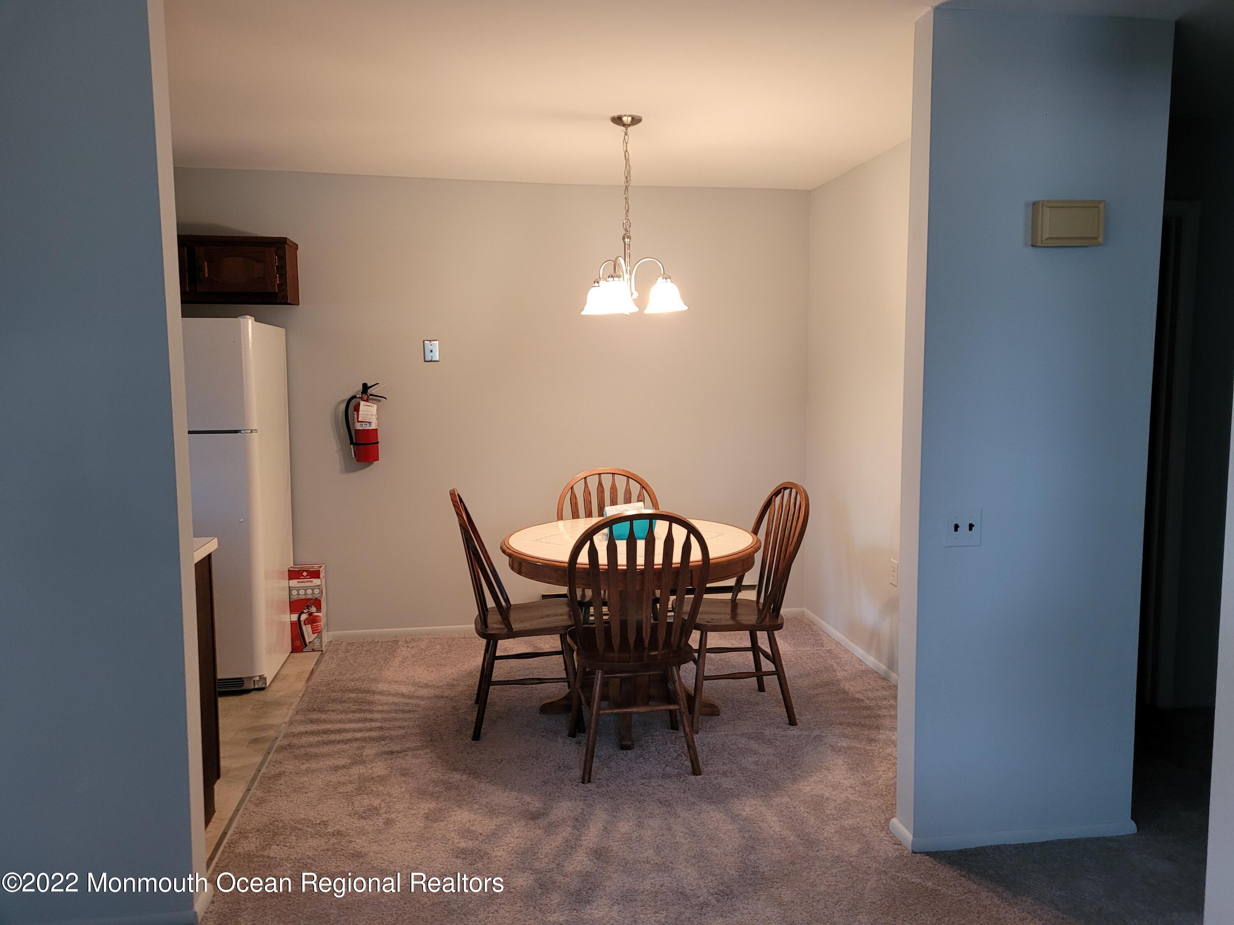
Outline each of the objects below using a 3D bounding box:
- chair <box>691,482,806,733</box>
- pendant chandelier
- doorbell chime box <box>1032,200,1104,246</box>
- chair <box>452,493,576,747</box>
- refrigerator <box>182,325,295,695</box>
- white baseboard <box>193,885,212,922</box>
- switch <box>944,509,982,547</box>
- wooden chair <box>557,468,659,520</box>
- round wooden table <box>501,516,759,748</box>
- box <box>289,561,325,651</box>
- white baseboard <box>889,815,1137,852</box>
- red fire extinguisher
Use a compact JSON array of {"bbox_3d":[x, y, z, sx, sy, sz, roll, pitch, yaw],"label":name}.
[{"bbox_3d":[0.487,0.569,3.880,0.540,0.968,0.480,-1,6,-9],"label":"chair"},{"bbox_3d":[0.070,-0.994,3.740,0.450,0.790,0.450,-1,6,-9],"label":"pendant chandelier"},{"bbox_3d":[1.294,-0.683,2.655,0.199,0.124,0.044,-1,6,-9],"label":"doorbell chime box"},{"bbox_3d":[-0.397,0.580,3.802,0.540,0.968,0.480,-1,6,-9],"label":"chair"},{"bbox_3d":[-2.013,0.180,4.408,0.750,1.660,0.780,-1,6,-9],"label":"refrigerator"},{"bbox_3d":[-1.101,1.169,2.489,0.020,0.050,0.150,-1,6,-9],"label":"white baseboard"},{"bbox_3d":[1.001,0.190,2.685,0.116,0.112,0.010,-1,6,-9],"label":"switch"},{"bbox_3d":[-0.007,0.535,4.233,0.480,0.968,0.540,-1,6,-9],"label":"wooden chair"},{"bbox_3d":[0.052,0.677,3.859,1.060,0.760,1.060,0,5,0],"label":"round wooden table"},{"bbox_3d":[-1.605,0.746,4.819,0.150,0.452,0.130,-1,6,-9],"label":"box"},{"bbox_3d":[1.229,1.125,2.879,0.760,0.050,0.150,-1,6,-9],"label":"white baseboard"},{"bbox_3d":[-1.329,-0.211,4.901,0.215,0.430,0.140,-1,6,-9],"label":"red fire extinguisher"}]

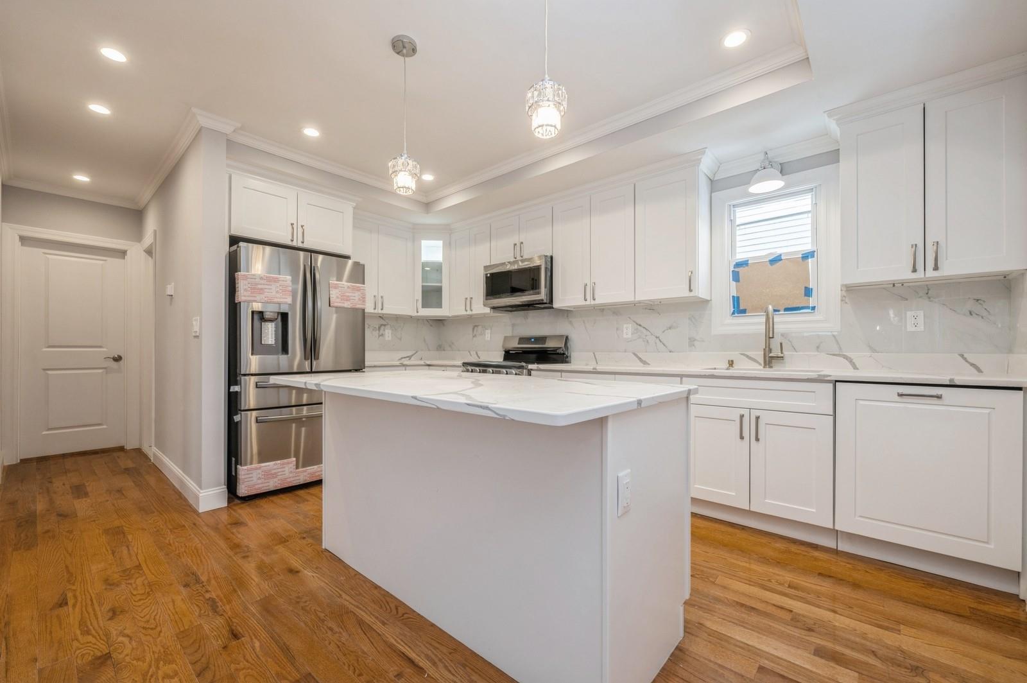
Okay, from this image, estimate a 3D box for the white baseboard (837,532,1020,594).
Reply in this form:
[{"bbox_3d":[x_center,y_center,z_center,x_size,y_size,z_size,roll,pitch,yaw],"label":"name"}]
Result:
[{"bbox_3d":[1.938,1.040,1.909,0.606,0.102,0.022,0,-1,41],"label":"white baseboard"}]

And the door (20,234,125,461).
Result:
[{"bbox_3d":[-4.397,0.097,4.012,0.040,2.030,0.722,0,-1,41],"label":"door"}]

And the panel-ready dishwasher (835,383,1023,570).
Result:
[{"bbox_3d":[2.060,0.593,2.058,0.601,0.768,0.610,-1,-1,41],"label":"panel-ready dishwasher"}]

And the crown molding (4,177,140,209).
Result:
[{"bbox_3d":[-4.201,-1.413,3.852,0.074,0.074,0.904,-1,-1,40],"label":"crown molding"}]

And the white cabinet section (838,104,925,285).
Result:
[{"bbox_3d":[2.086,-0.773,2.279,0.333,0.900,0.337,0,-1,41],"label":"white cabinet section"}]

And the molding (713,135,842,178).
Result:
[{"bbox_3d":[1.756,-1.253,2.745,0.734,0.078,0.072,-1,-1,40],"label":"molding"}]

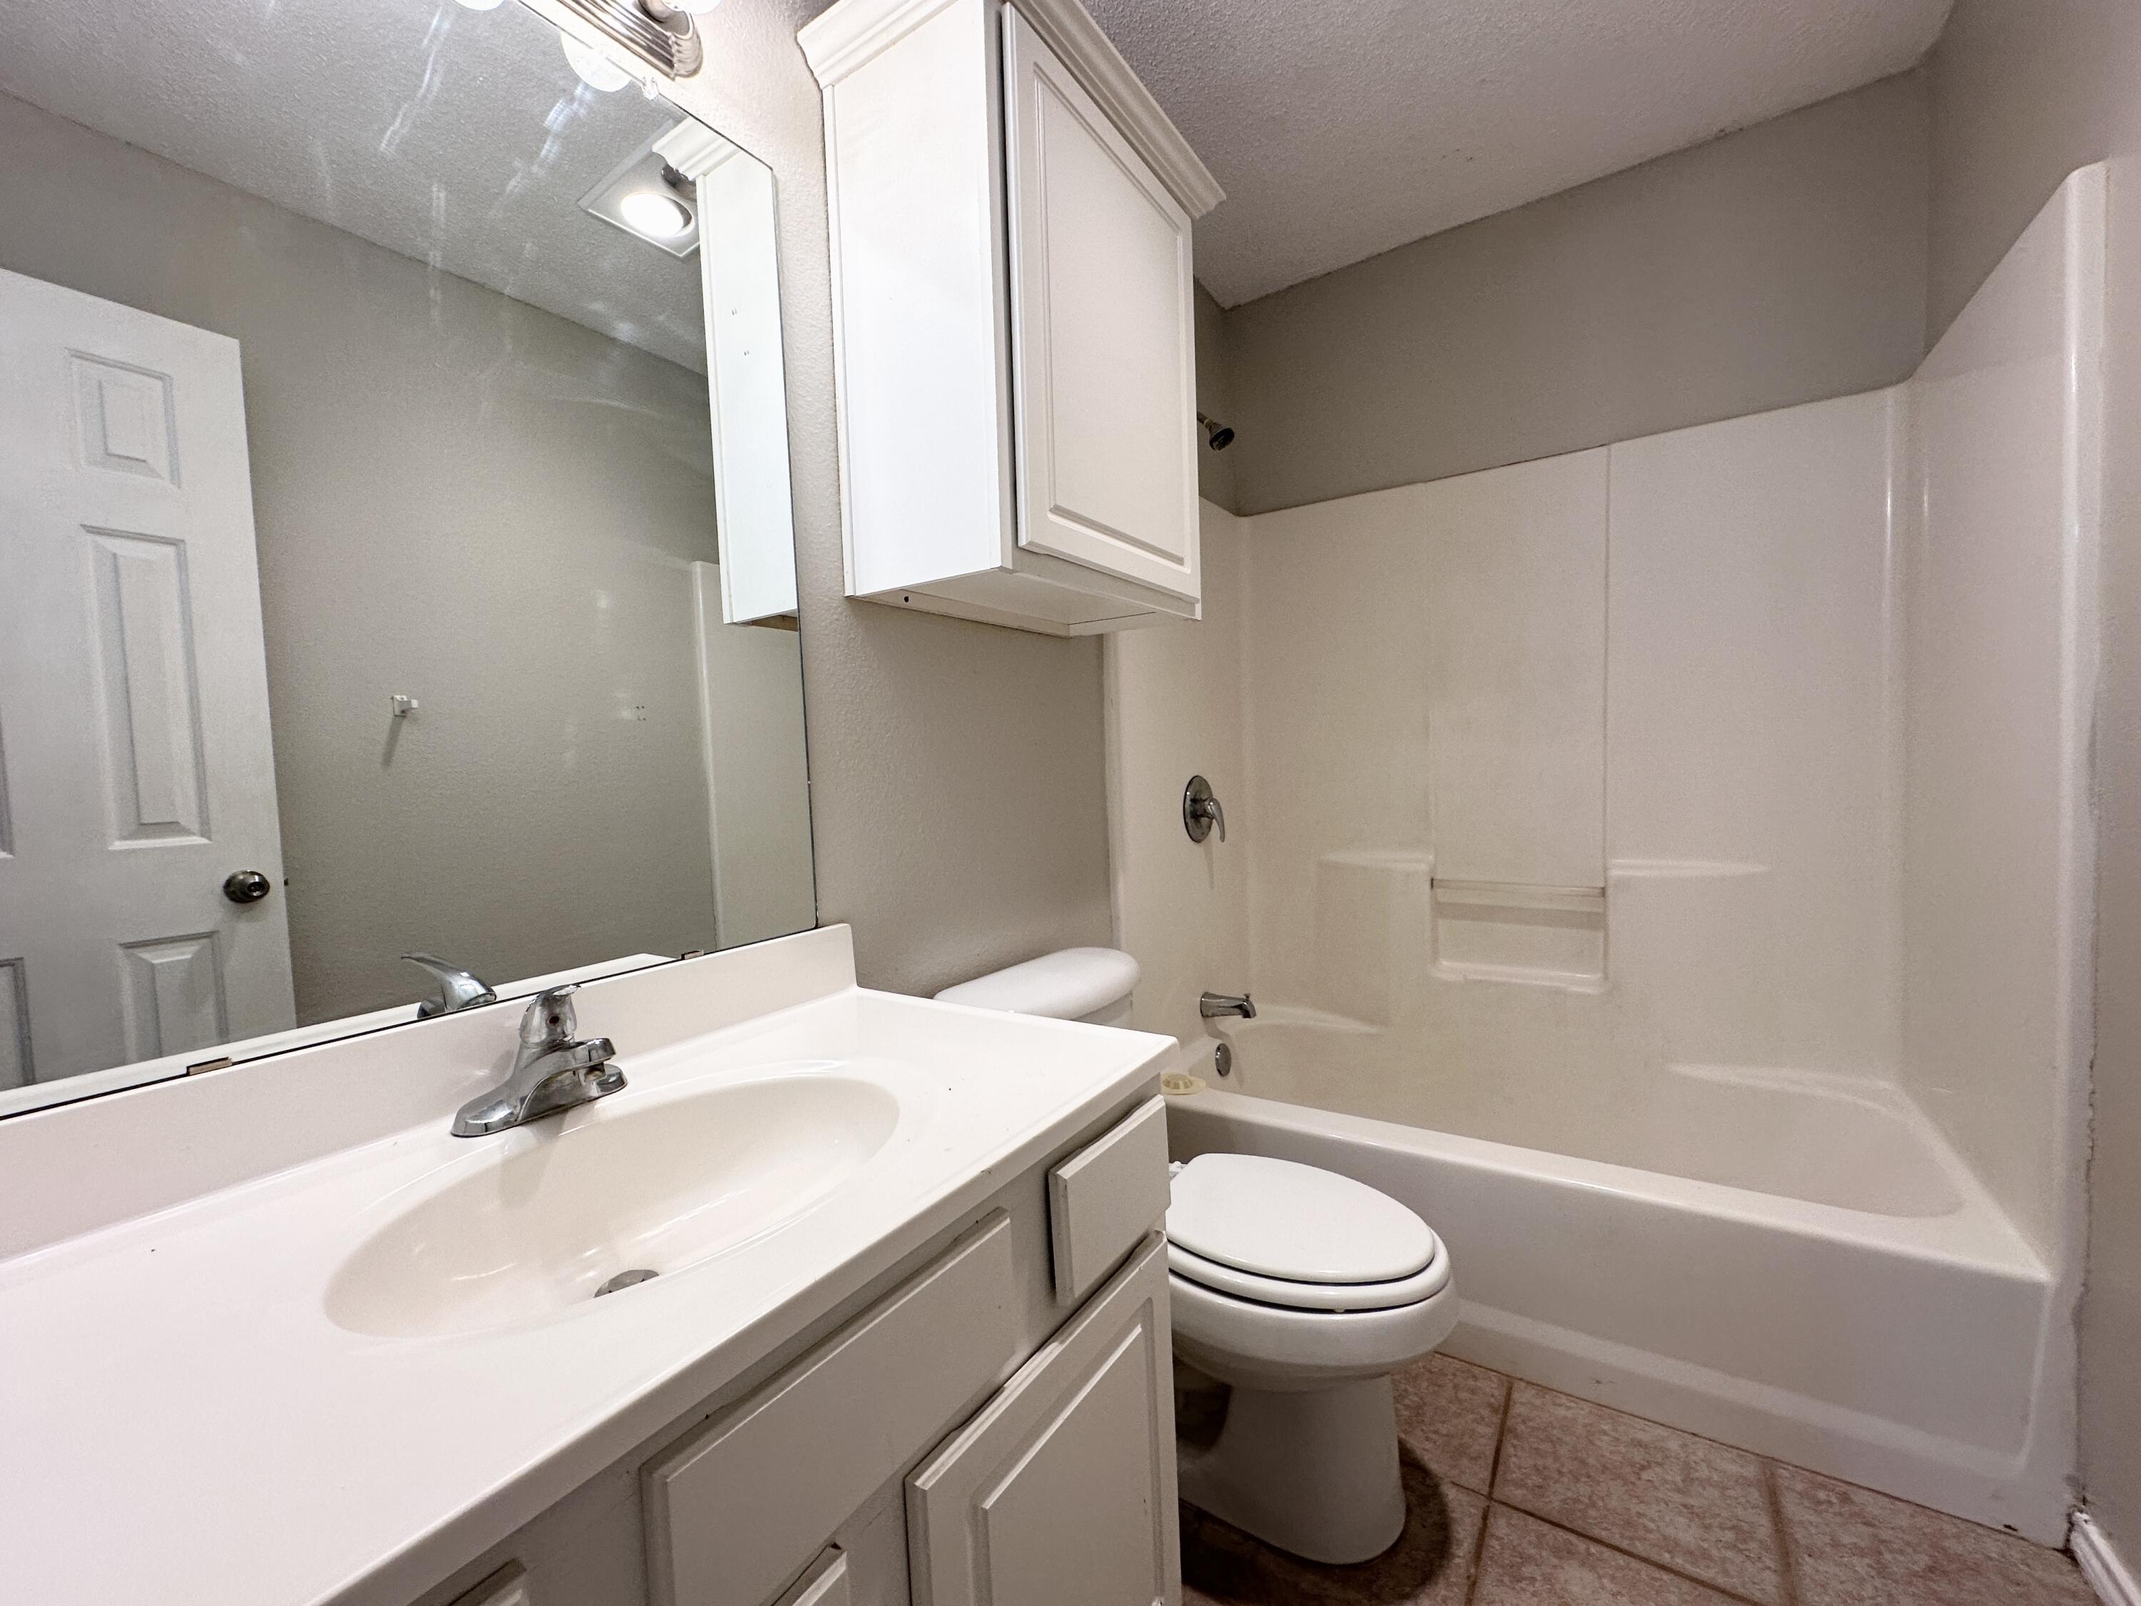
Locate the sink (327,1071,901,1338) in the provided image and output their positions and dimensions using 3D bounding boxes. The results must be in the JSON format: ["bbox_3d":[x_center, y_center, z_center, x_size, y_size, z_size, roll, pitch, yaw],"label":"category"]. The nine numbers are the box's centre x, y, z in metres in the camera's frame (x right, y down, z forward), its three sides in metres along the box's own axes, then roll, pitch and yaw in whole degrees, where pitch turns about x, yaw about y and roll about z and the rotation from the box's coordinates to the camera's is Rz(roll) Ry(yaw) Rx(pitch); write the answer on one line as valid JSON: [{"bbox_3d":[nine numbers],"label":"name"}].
[{"bbox_3d":[-0.336,0.373,0.718,0.335,0.145,0.445,0,3,33],"label":"sink"}]

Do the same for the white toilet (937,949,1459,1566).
[{"bbox_3d":[0.235,0.688,1.432,0.757,0.760,0.460,0,3,33],"label":"white toilet"}]

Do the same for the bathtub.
[{"bbox_3d":[0.962,0.823,1.920,1.500,0.386,0.778,0,3,33],"label":"bathtub"}]

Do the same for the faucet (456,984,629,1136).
[{"bbox_3d":[-0.486,0.232,0.834,0.160,0.140,0.160,0,3,33],"label":"faucet"}]

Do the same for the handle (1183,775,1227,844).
[{"bbox_3d":[0.372,0.018,2.277,0.078,0.178,0.180,0,3,33],"label":"handle"}]

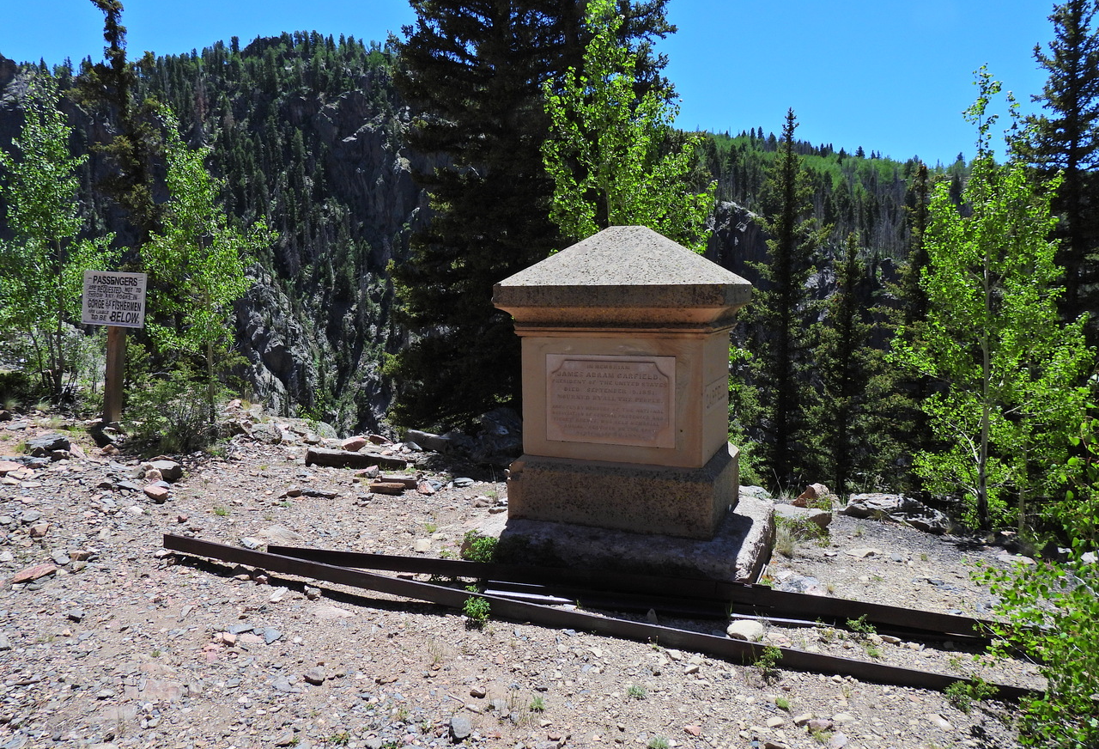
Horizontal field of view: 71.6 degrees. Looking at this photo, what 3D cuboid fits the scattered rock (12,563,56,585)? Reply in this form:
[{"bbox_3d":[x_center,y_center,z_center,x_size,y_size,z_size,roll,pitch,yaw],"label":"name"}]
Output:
[{"bbox_3d":[-3.983,1.512,5.855,0.130,0.075,0.320,3,6,29],"label":"scattered rock"}]

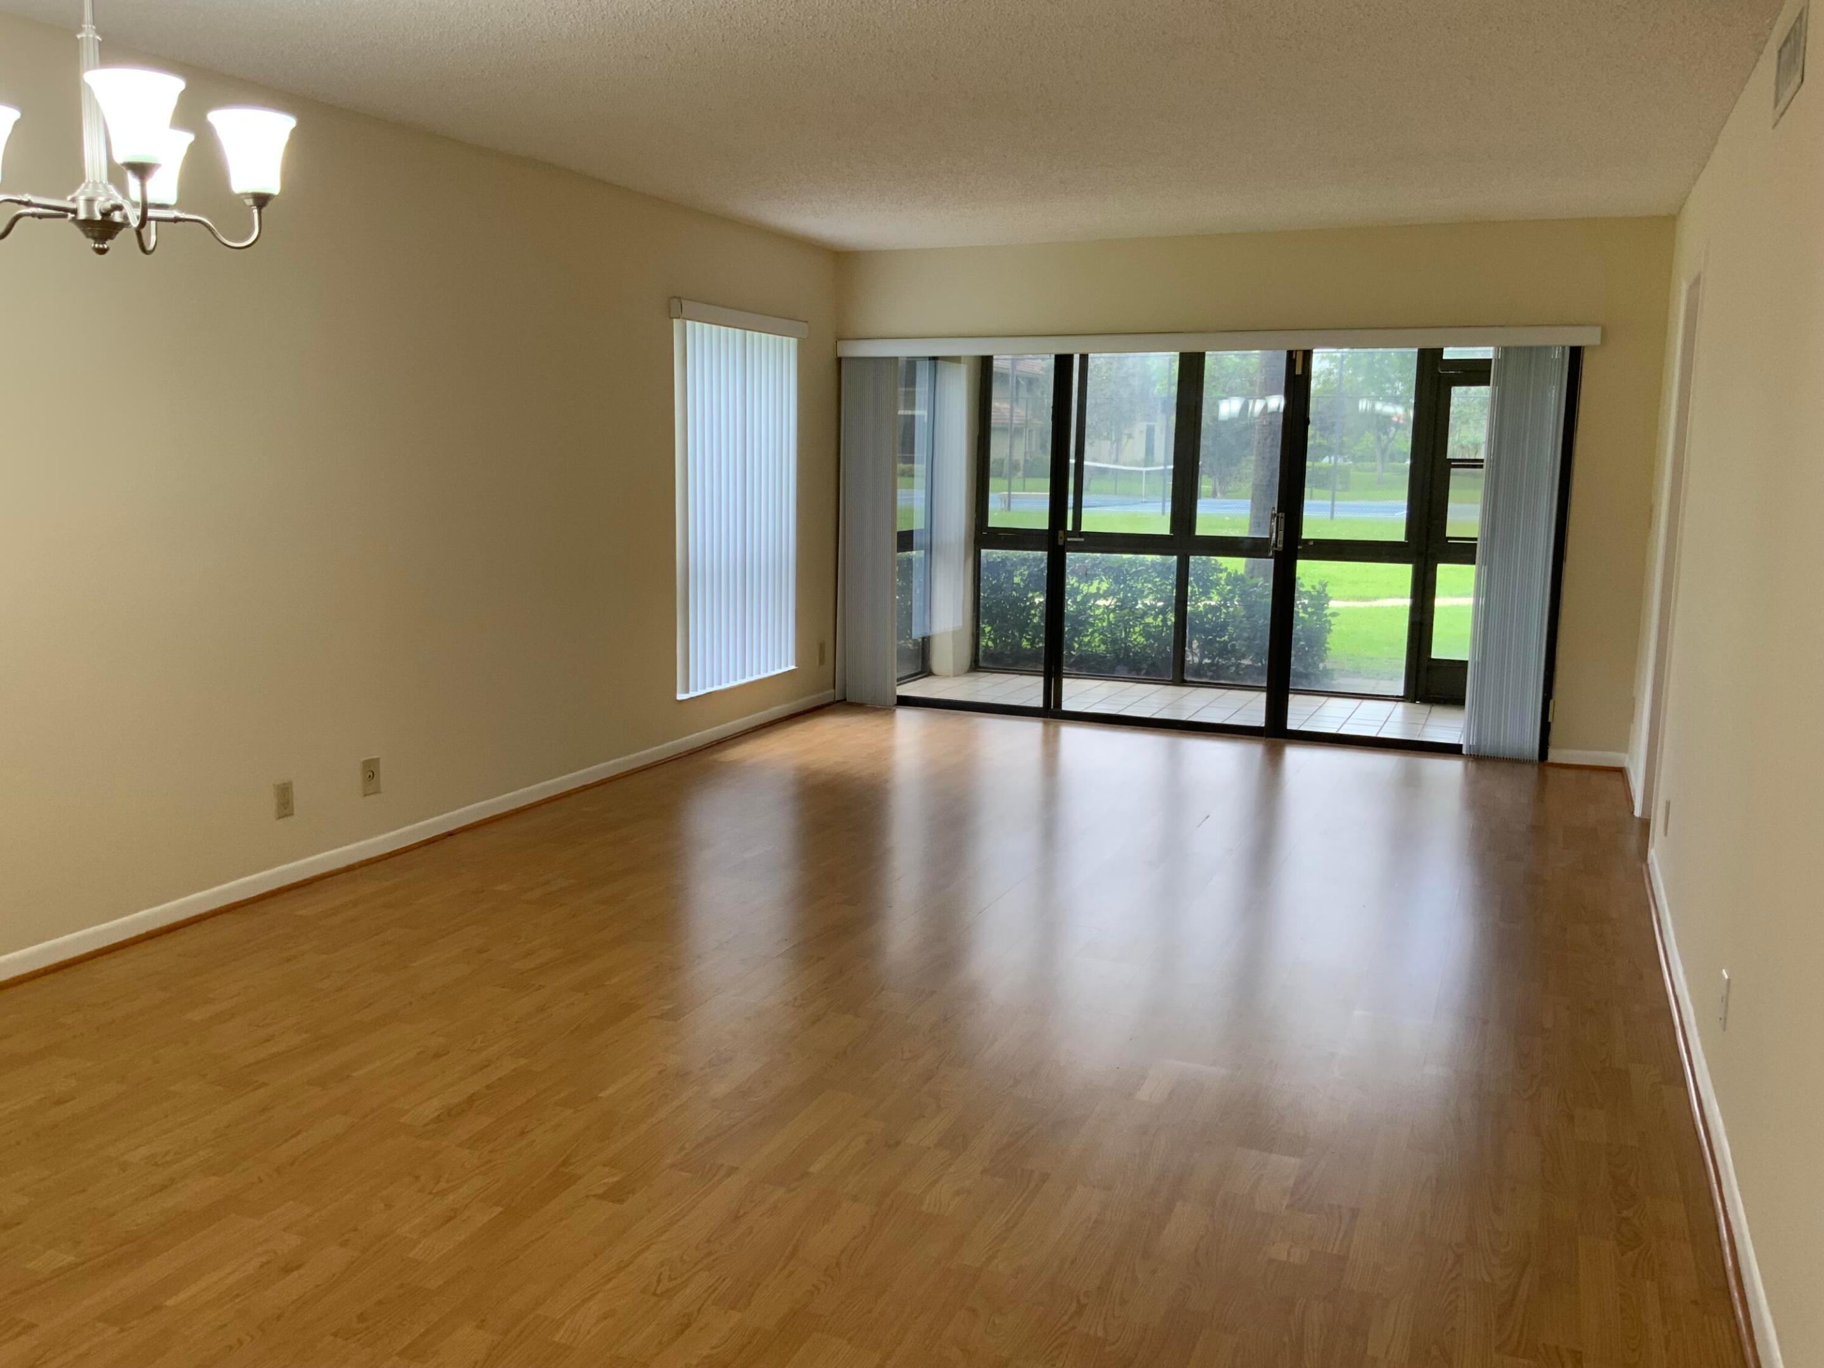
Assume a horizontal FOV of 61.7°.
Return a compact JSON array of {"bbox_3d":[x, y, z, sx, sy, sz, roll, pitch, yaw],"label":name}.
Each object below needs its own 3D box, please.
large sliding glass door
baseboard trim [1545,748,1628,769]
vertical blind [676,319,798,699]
[{"bbox_3d":[1.335,-0.726,7.695,3.350,1.950,0.120,5,10,22],"label":"large sliding glass door"},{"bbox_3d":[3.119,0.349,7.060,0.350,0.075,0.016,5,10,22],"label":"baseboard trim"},{"bbox_3d":[-0.814,-0.844,7.403,0.080,1.700,1.200,5,10,22],"label":"vertical blind"}]

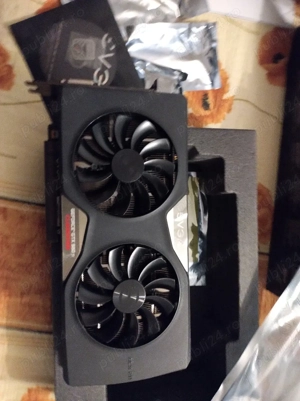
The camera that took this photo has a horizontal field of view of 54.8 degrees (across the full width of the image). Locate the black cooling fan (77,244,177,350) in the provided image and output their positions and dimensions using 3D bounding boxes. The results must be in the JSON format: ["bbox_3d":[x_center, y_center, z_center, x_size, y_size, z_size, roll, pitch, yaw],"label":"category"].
[{"bbox_3d":[-0.018,0.084,0.253,0.088,0.021,0.088,-1,91,-10],"label":"black cooling fan"}]

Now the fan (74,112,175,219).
[{"bbox_3d":[-0.019,-0.030,0.250,0.088,0.021,0.088,-1,91,-10],"label":"fan"}]

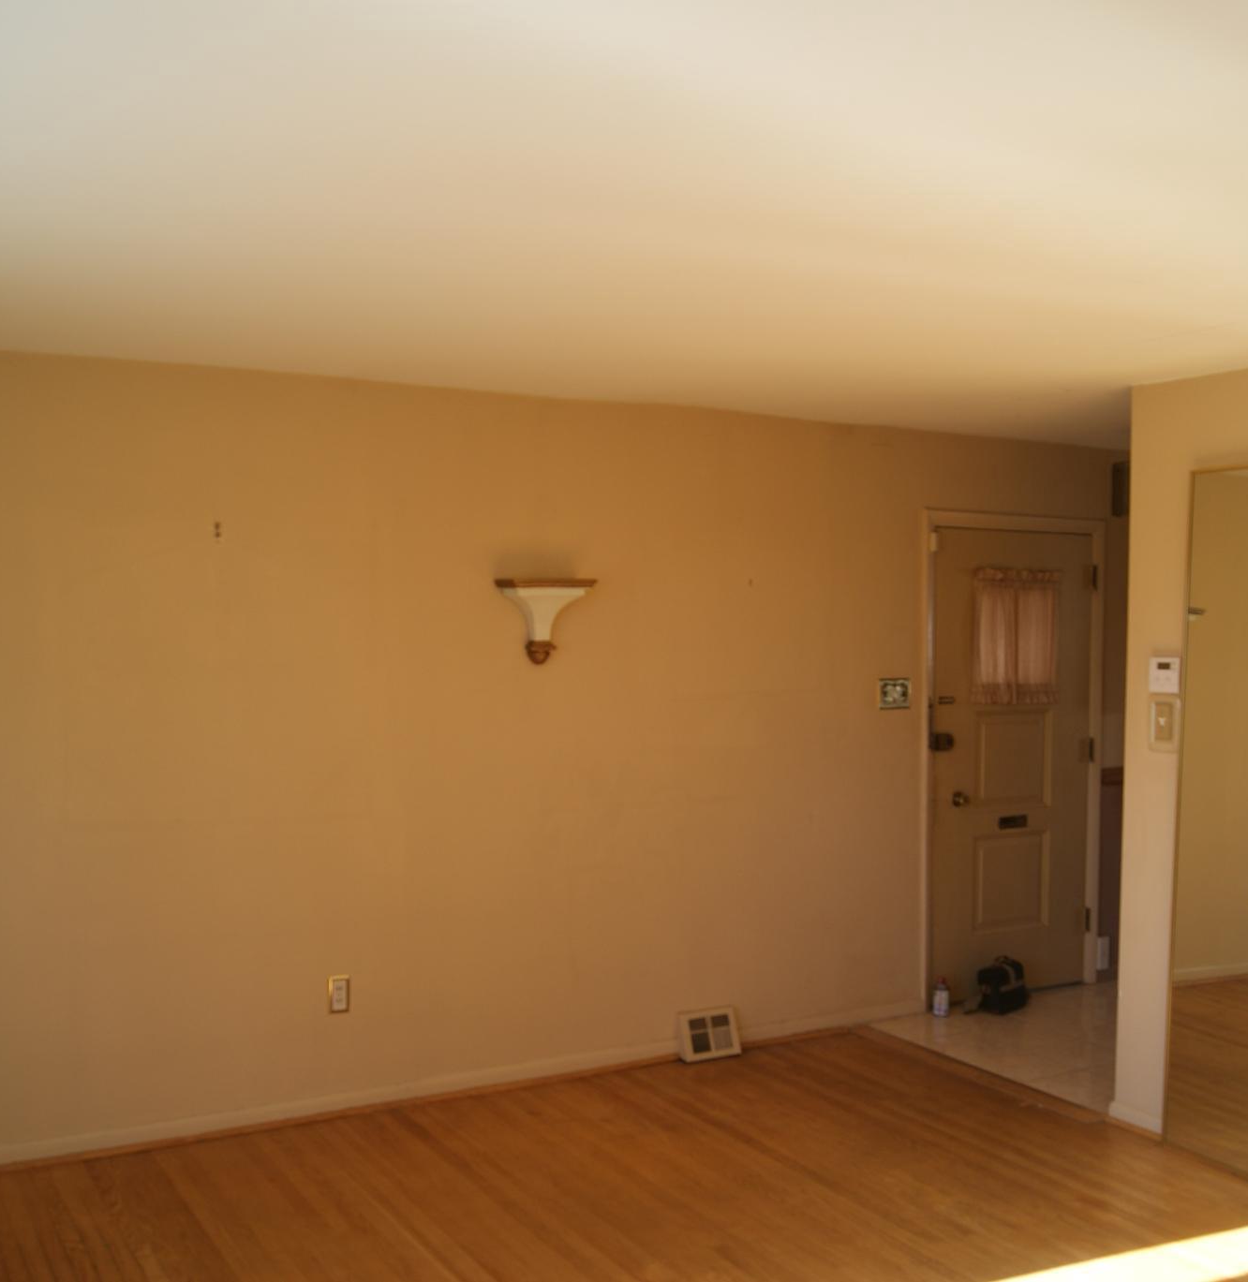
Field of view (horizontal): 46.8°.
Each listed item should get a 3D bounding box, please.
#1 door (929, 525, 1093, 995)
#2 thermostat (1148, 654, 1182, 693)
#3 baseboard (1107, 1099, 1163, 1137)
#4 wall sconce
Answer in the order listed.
[{"bbox_3d":[1.692,0.534,6.287,0.905,2.030,0.045,-1,3,-28],"label":"door"},{"bbox_3d":[1.748,0.112,4.663,0.030,0.122,0.120,-1,3,-28],"label":"thermostat"},{"bbox_3d":[1.702,1.595,4.798,0.023,0.068,0.230,-1,3,-28],"label":"baseboard"},{"bbox_3d":[-0.278,-0.069,5.066,0.322,0.307,0.175,-1,3,-28],"label":"wall sconce"}]

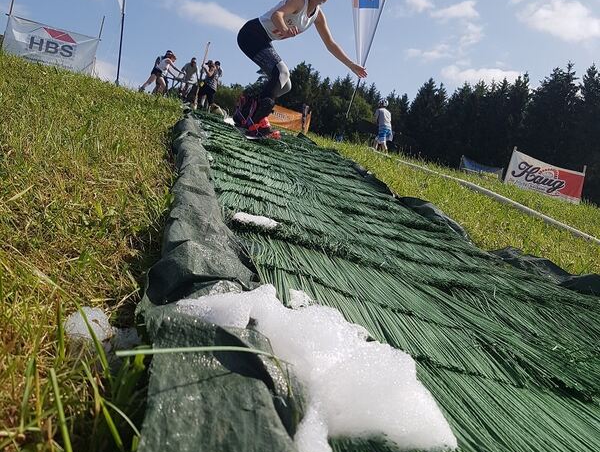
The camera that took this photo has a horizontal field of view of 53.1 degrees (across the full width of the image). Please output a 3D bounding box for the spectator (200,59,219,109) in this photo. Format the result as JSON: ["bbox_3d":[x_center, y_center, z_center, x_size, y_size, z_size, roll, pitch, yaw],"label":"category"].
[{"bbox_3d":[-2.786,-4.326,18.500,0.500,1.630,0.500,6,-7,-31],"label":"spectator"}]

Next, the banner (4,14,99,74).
[{"bbox_3d":[-5.920,-4.230,14.200,2.200,0.980,0.100,13,-6,-14],"label":"banner"}]

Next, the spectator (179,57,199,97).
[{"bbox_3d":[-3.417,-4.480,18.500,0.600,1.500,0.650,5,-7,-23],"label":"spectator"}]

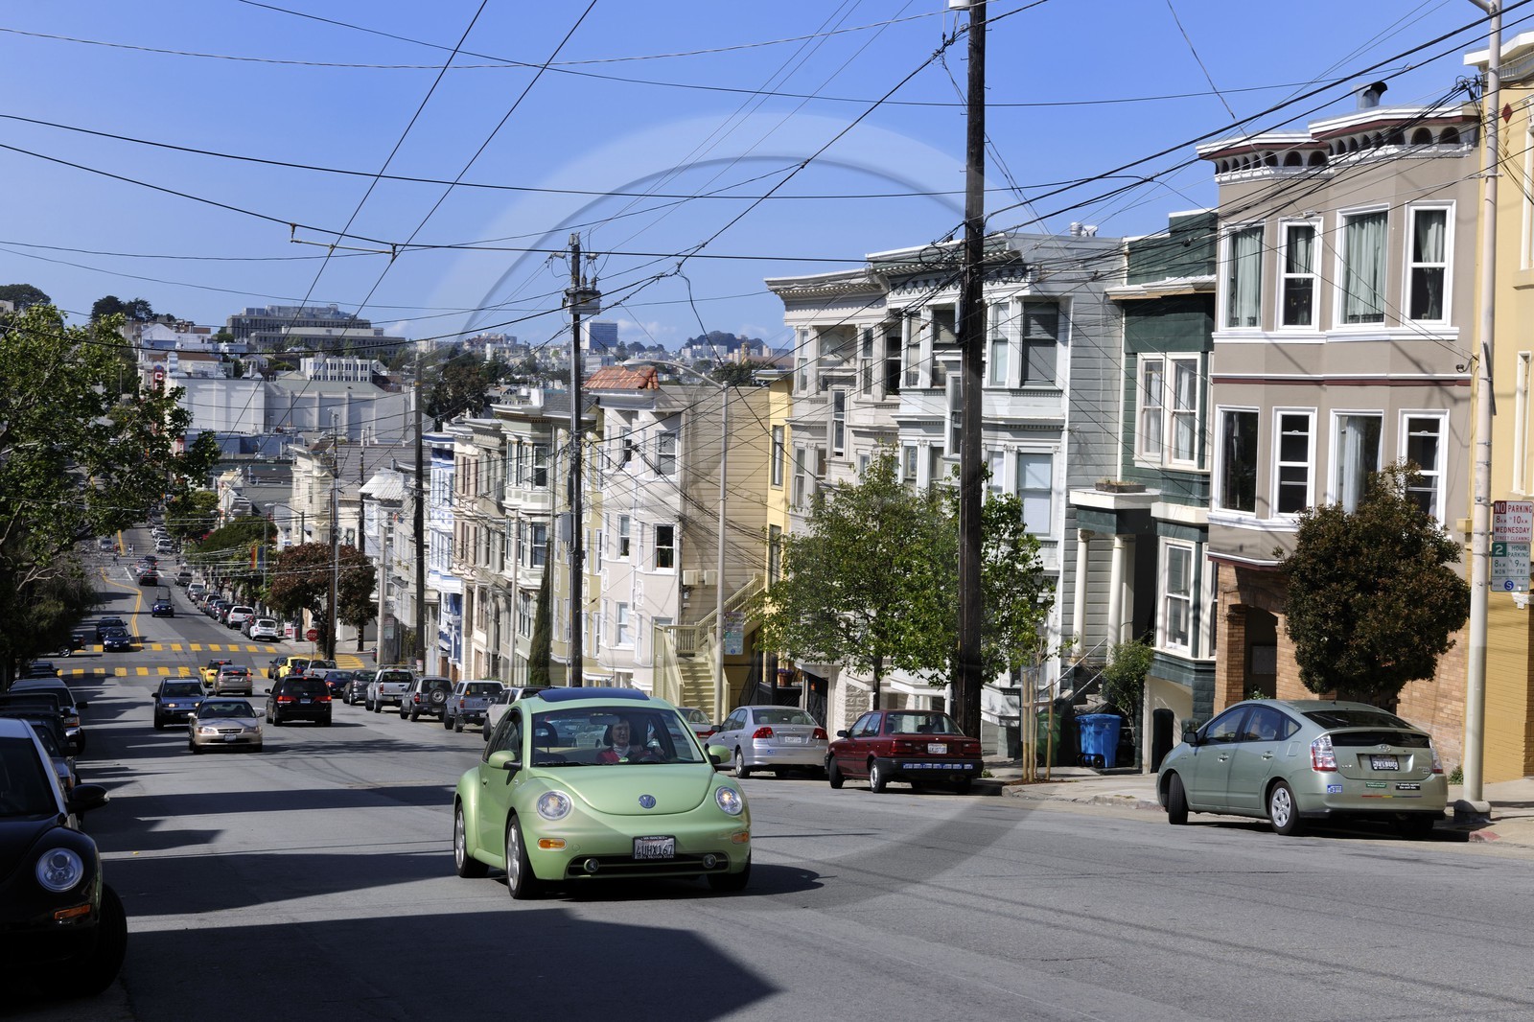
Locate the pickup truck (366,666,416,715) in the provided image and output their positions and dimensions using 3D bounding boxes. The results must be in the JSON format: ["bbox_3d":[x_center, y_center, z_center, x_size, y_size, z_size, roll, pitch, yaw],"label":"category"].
[{"bbox_3d":[-16.172,7.873,111.441,1.900,1.860,5.250,1,-3,-15],"label":"pickup truck"}]

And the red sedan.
[{"bbox_3d":[2.292,4.062,43.349,1.660,1.340,4.320,1,-4,-14],"label":"red sedan"}]

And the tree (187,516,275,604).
[{"bbox_3d":[-50.825,5.019,242.745,8.200,9.111,8.200,1,3,-15],"label":"tree"}]

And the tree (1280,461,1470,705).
[{"bbox_3d":[7.572,1.477,31.483,2.350,4.191,2.350,1,3,-15],"label":"tree"}]

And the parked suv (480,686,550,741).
[{"bbox_3d":[-7.261,6.142,76.858,1.760,1.660,4.550,1,-4,-16],"label":"parked suv"}]

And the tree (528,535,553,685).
[{"bbox_3d":[-8.420,4.279,95.000,0.950,6.780,0.950,0,3,-15],"label":"tree"}]

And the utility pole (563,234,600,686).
[{"bbox_3d":[-5.593,-0.687,76.192,1.100,15.017,0.850,-1,3,-15],"label":"utility pole"}]

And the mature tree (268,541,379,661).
[{"bbox_3d":[-25.678,5.374,147.000,6.100,7.160,5.800,0,3,-15],"label":"mature tree"}]

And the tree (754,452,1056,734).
[{"bbox_3d":[2.759,1.949,50.500,5.800,6.260,5.300,1,3,0],"label":"tree"}]

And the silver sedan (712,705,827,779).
[{"bbox_3d":[-0.067,4.829,53.627,1.715,1.440,4.450,1,-3,-15],"label":"silver sedan"}]

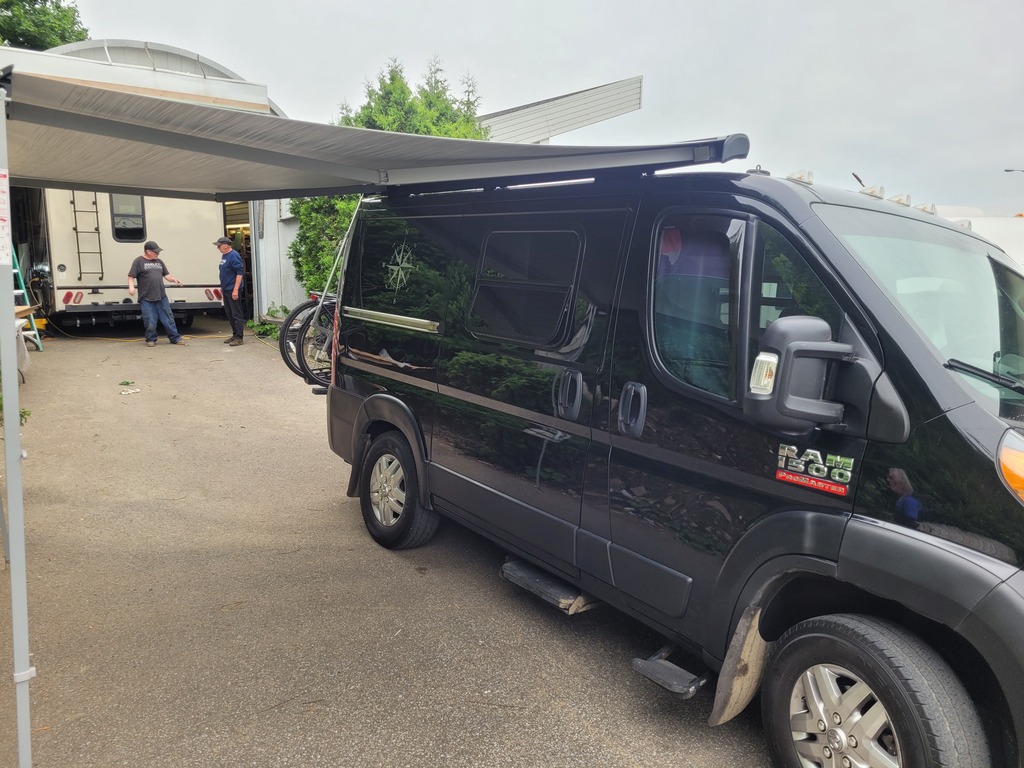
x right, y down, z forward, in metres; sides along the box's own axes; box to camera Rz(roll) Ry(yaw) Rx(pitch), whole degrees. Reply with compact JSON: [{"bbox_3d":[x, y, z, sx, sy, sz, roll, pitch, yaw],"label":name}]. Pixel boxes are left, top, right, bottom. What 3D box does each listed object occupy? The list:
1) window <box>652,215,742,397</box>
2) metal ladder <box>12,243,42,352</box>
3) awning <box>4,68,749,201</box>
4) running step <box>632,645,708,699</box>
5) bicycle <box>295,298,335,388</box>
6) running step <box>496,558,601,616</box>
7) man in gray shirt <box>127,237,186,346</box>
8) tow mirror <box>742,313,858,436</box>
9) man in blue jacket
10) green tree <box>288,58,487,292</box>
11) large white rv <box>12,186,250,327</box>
[{"bbox_3d":[0.669,-0.302,2.803,0.050,0.640,0.420,3,7,-38],"label":"window"},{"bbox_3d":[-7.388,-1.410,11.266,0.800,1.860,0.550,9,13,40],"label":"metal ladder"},{"bbox_3d":[-0.845,-0.853,3.018,2.200,0.200,2.650,-6,12,-36],"label":"awning"},{"bbox_3d":[0.619,1.110,2.996,0.170,0.085,0.260,-6,12,-37],"label":"running step"},{"bbox_3d":[-0.869,-0.515,6.129,1.750,1.050,0.600,-6,12,-36],"label":"bicycle"},{"bbox_3d":[0.164,0.953,3.637,0.200,0.080,0.510,-6,12,-37],"label":"running step"},{"bbox_3d":[-5.840,-1.483,12.600,0.820,1.720,0.480,-7,13,-42],"label":"man in gray shirt"},{"bbox_3d":[0.846,-0.025,2.262,0.300,0.320,0.150,-6,12,-37],"label":"tow mirror"},{"bbox_3d":[-4.632,-1.536,12.700,0.420,1.730,0.520,-8,14,-43],"label":"man in blue jacket"},{"bbox_3d":[-2.442,-3.566,15.087,3.300,5.358,2.900,-6,12,-37],"label":"green tree"},{"bbox_3d":[-8.229,-2.744,15.437,2.580,3.300,6.800,-6,12,-37],"label":"large white rv"}]

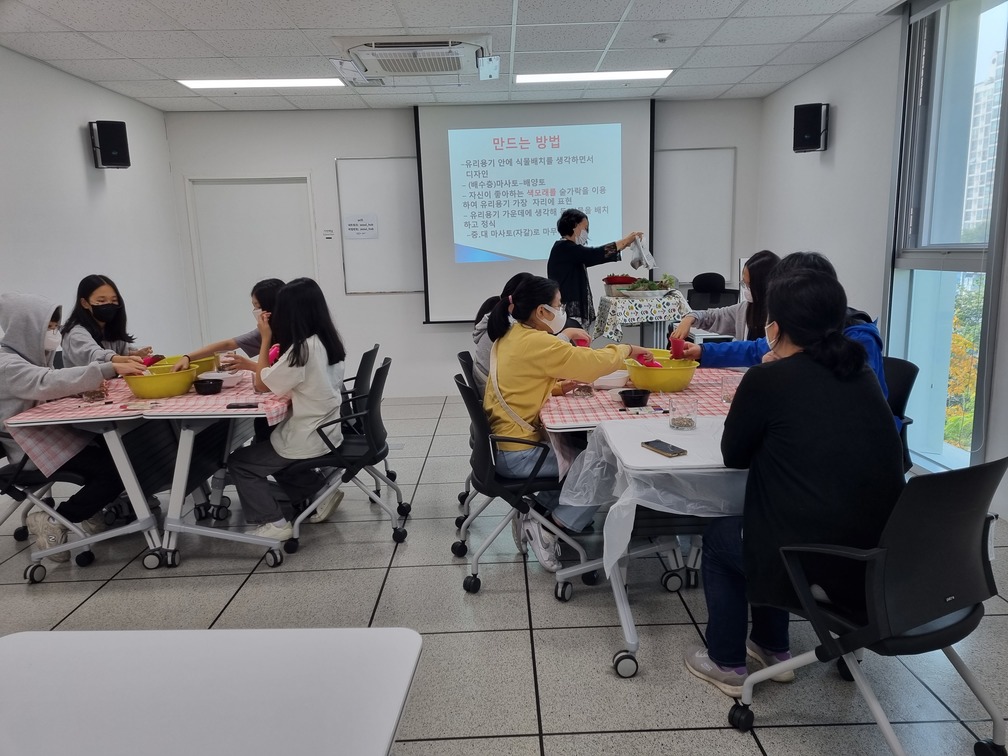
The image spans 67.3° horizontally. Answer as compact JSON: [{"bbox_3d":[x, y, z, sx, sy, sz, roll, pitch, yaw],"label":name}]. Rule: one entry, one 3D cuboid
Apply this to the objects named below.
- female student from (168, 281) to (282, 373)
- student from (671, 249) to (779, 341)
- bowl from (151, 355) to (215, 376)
[{"bbox_3d":[-1.255,0.093,4.113,0.800,1.240,0.540,-4,10,-14],"label":"female student"},{"bbox_3d":[1.206,0.045,3.732,0.780,1.320,0.500,-3,10,-5],"label":"student"},{"bbox_3d":[-1.754,-0.041,4.123,0.335,0.117,0.335,-2,10,0],"label":"bowl"}]

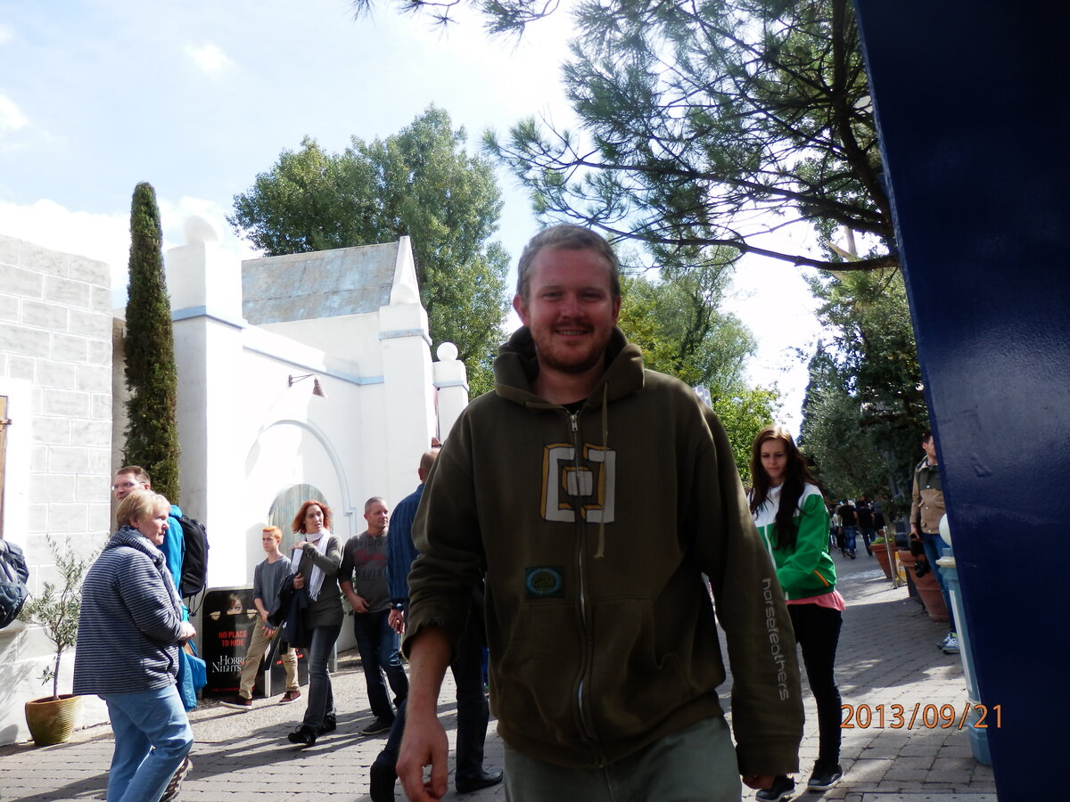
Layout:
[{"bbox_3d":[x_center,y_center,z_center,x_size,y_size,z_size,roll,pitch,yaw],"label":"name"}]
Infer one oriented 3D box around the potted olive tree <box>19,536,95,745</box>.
[{"bbox_3d":[-3.887,1.938,6.350,0.680,1.640,0.720,-10,-11,30],"label":"potted olive tree"}]

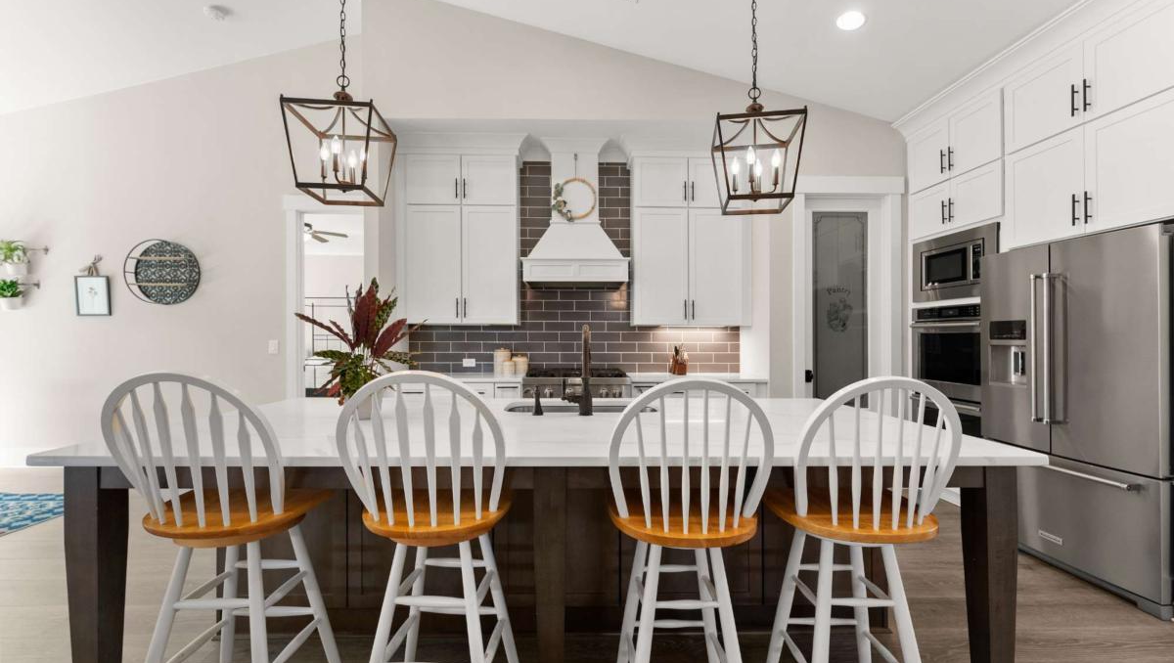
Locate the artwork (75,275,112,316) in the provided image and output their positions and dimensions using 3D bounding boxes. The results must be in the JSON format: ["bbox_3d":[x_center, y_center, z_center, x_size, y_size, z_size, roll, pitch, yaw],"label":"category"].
[{"bbox_3d":[-4.736,-0.342,4.380,0.310,0.380,0.030,0,3,-1],"label":"artwork"}]

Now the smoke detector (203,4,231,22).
[{"bbox_3d":[-3.080,-2.635,3.800,0.145,0.050,0.145,-13,0,0],"label":"smoke detector"}]

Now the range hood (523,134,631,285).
[{"bbox_3d":[-0.096,-1.100,4.210,0.945,1.360,0.550,0,0,0],"label":"range hood"}]

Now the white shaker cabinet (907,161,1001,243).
[{"bbox_3d":[2.955,-0.935,3.340,0.600,0.390,0.830,0,0,0],"label":"white shaker cabinet"}]

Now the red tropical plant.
[{"bbox_3d":[-1.085,0.078,2.180,0.600,0.660,0.540,0,0,0],"label":"red tropical plant"}]

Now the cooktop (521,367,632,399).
[{"bbox_3d":[-0.087,0.460,4.120,0.914,0.220,0.650,0,0,-1],"label":"cooktop"}]

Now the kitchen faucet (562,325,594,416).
[{"bbox_3d":[-0.045,0.187,2.350,0.155,0.440,0.240,0,0,0],"label":"kitchen faucet"}]

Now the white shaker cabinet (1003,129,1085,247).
[{"bbox_3d":[2.878,-0.824,2.689,0.420,0.600,0.450,0,0,-2],"label":"white shaker cabinet"}]

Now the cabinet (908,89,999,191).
[{"bbox_3d":[2.849,-1.341,3.347,0.420,0.440,0.820,0,0,-2],"label":"cabinet"}]

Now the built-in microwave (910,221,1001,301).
[{"bbox_3d":[2.880,-0.465,3.320,0.480,0.475,0.757,0,0,0],"label":"built-in microwave"}]

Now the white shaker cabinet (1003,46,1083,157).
[{"bbox_3d":[2.877,-1.343,2.693,0.420,0.440,0.450,0,0,-2],"label":"white shaker cabinet"}]

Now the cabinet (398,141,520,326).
[{"bbox_3d":[-1.175,-0.884,4.290,1.090,1.650,0.350,0,0,-1],"label":"cabinet"}]

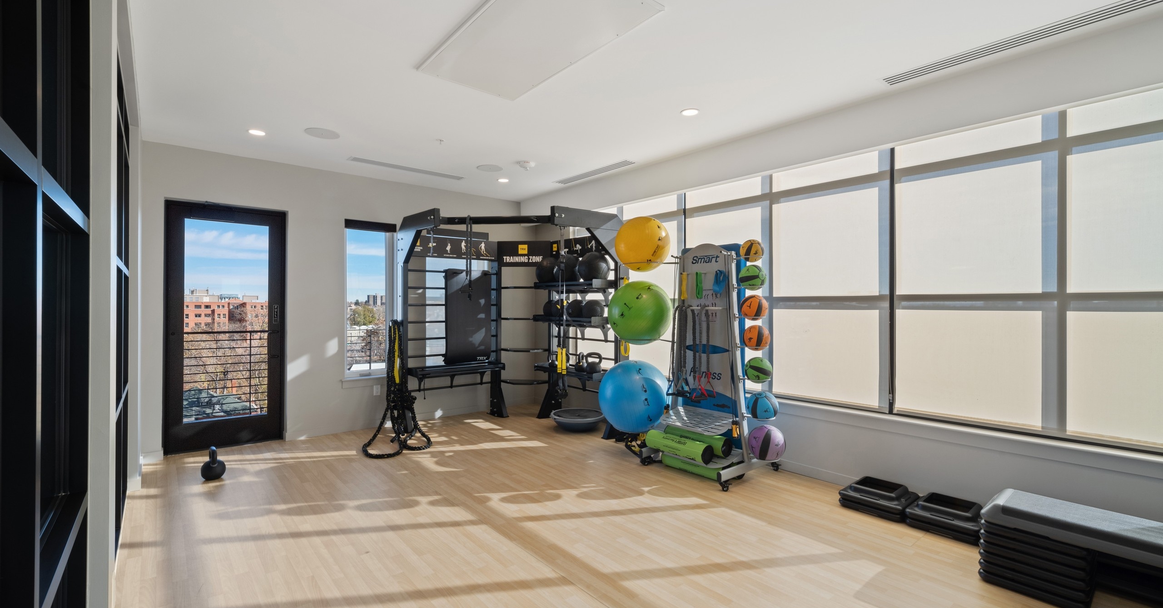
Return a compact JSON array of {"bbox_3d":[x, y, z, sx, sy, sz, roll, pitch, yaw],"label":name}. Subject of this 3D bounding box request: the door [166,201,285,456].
[{"bbox_3d":[-3.533,0.229,4.857,0.985,2.420,0.110,0,0,-40],"label":"door"}]

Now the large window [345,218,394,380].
[{"bbox_3d":[-2.510,-0.059,5.738,0.580,1.800,0.120,0,0,-40],"label":"large window"}]

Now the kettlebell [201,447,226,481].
[{"bbox_3d":[-3.071,1.316,4.041,0.205,0.252,0.200,0,0,-40],"label":"kettlebell"}]

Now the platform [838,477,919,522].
[{"bbox_3d":[2.130,1.383,3.457,0.405,0.140,0.410,0,0,-40],"label":"platform"}]

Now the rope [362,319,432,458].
[{"bbox_3d":[-1.936,0.817,5.001,0.700,1.260,0.760,0,0,-40],"label":"rope"}]

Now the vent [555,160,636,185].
[{"bbox_3d":[0.120,-1.489,5.498,0.165,0.030,1.220,0,0,-40],"label":"vent"}]

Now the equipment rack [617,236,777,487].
[{"bbox_3d":[0.992,0.467,4.456,0.780,1.970,1.620,0,0,-40],"label":"equipment rack"}]

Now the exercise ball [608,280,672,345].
[{"bbox_3d":[0.589,0.087,4.870,0.650,0.650,0.650,0,0,0],"label":"exercise ball"}]

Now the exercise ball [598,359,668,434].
[{"bbox_3d":[0.527,0.944,4.937,0.735,0.735,0.735,0,0,0],"label":"exercise ball"}]

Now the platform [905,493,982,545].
[{"bbox_3d":[2.397,1.383,3.140,0.405,0.140,0.410,0,0,-40],"label":"platform"}]

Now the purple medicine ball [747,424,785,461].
[{"bbox_3d":[1.460,1.098,3.829,0.285,0.285,0.285,0,0,0],"label":"purple medicine ball"}]

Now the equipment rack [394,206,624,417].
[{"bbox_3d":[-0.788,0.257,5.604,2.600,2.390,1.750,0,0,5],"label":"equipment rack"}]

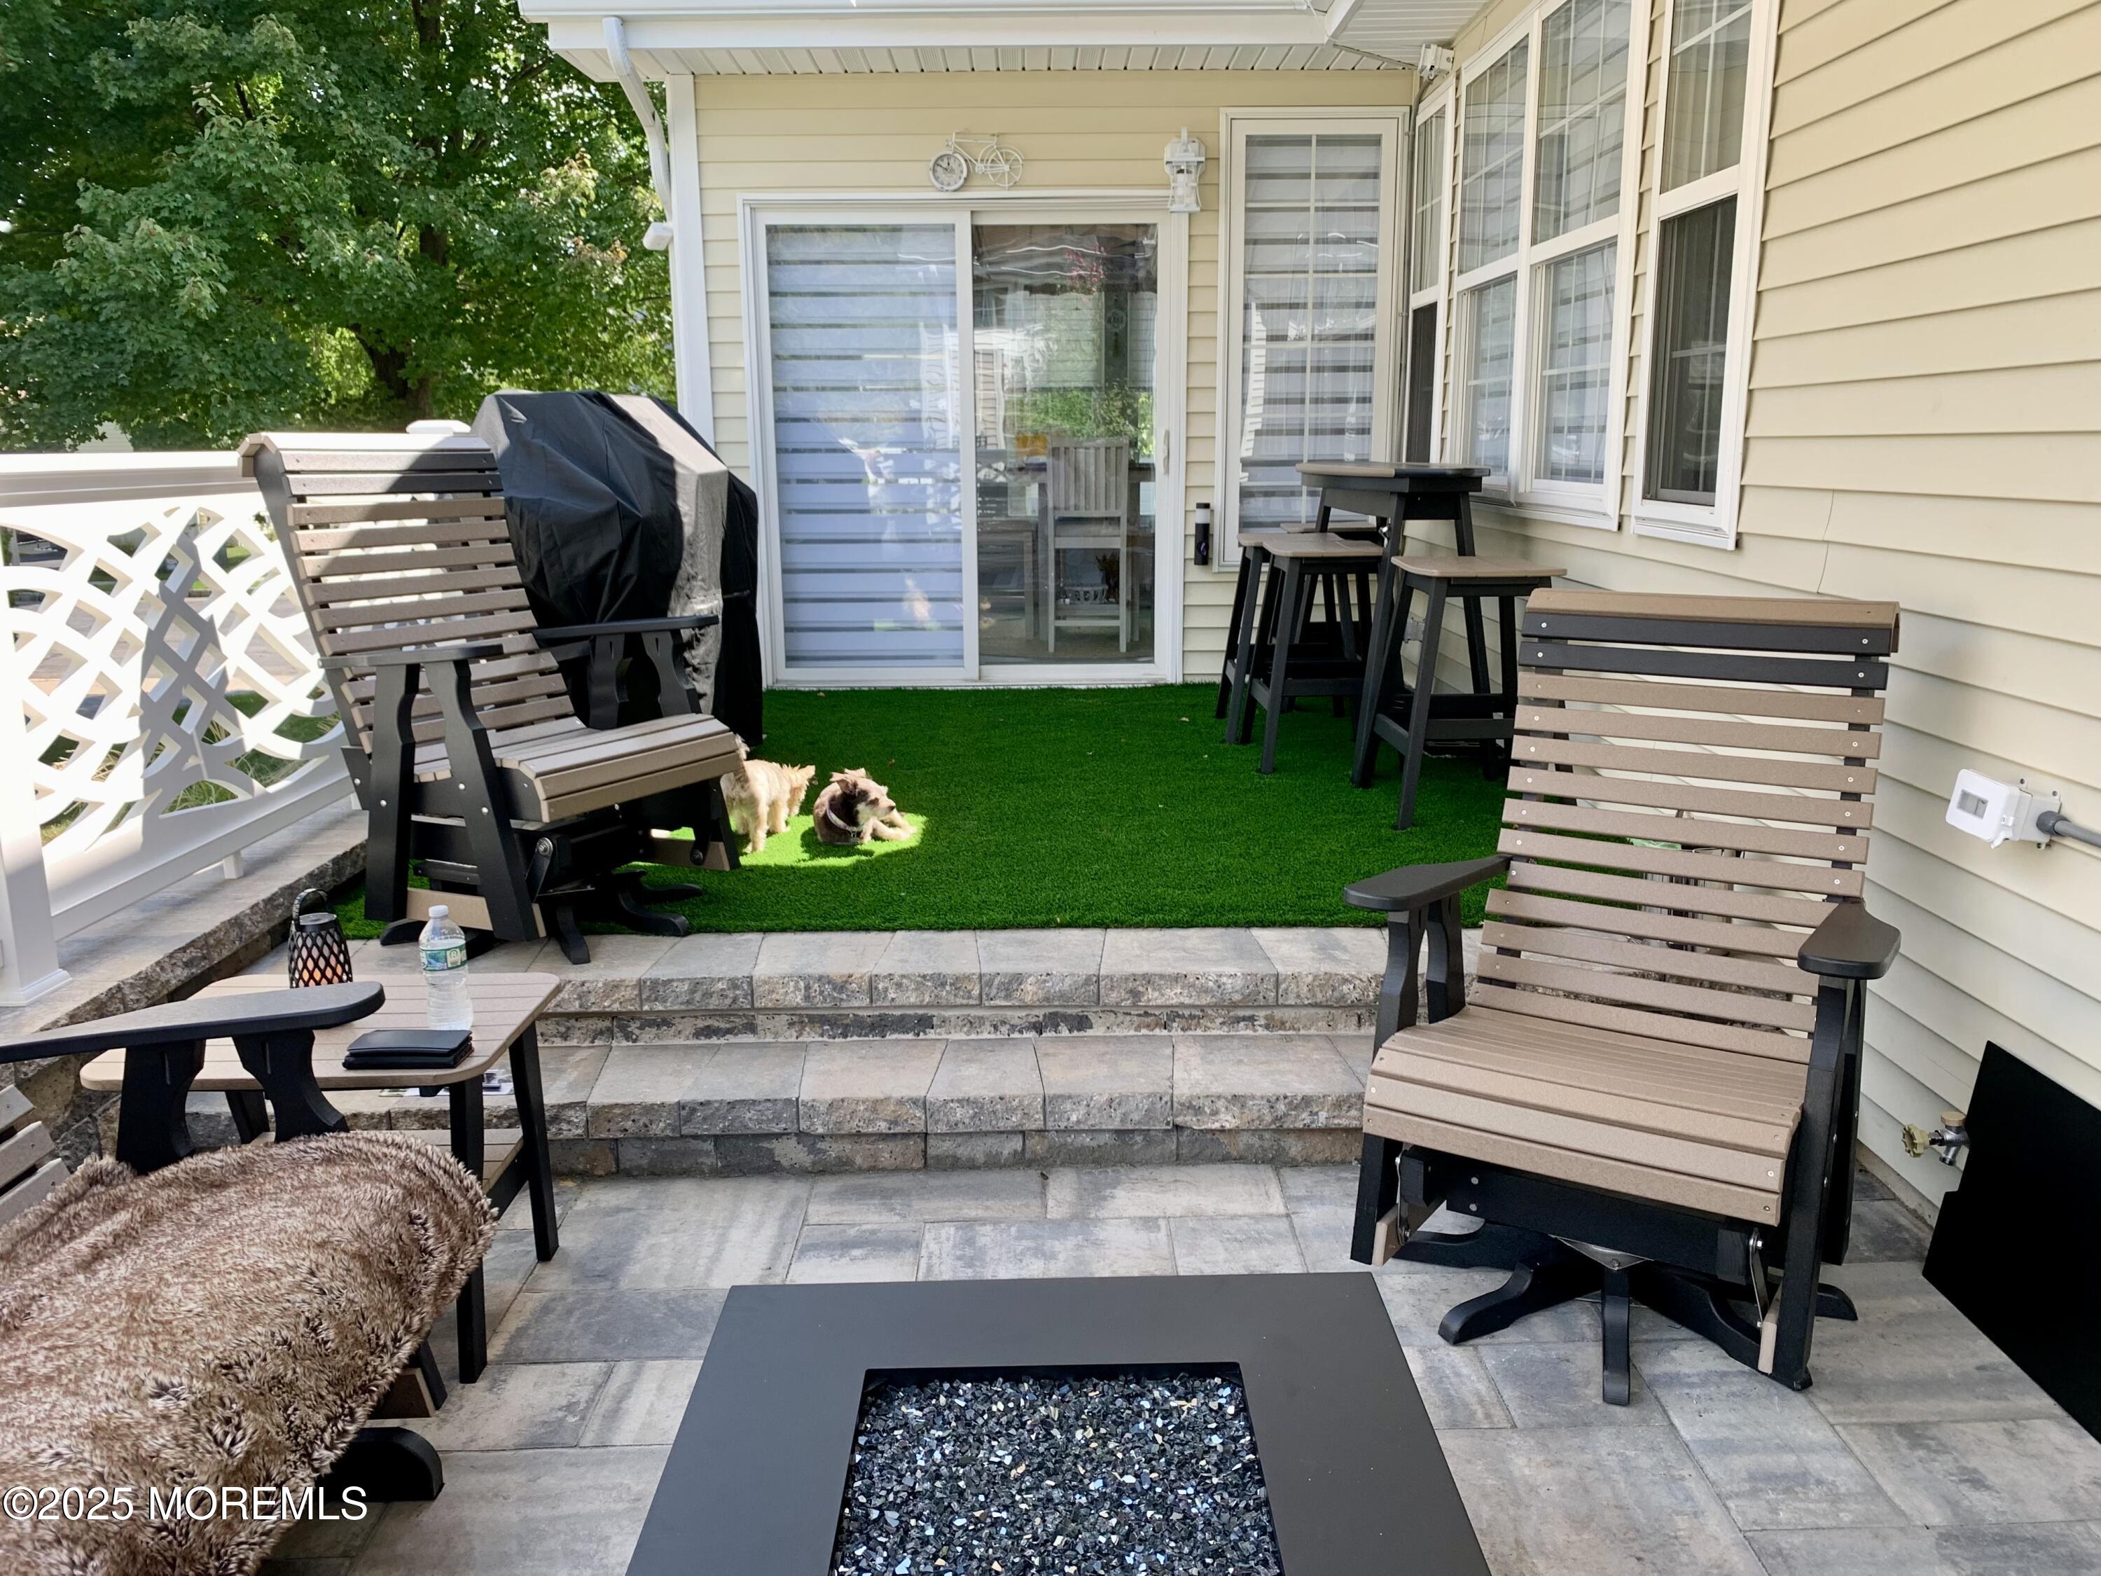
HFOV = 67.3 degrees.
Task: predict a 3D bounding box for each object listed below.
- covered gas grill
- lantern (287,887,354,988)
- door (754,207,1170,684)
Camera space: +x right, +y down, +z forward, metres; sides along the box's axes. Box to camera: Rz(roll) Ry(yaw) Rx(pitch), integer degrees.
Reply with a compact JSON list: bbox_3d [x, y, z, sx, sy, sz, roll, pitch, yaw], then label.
[{"bbox_3d":[-1.317,-0.605,4.920,0.607,1.194,1.133,0,12,0],"label":"covered gas grill"},{"bbox_3d":[-1.150,0.247,2.491,0.108,0.178,0.108,0,12,0],"label":"lantern"},{"bbox_3d":[-0.357,-1.447,6.800,1.772,2.001,0.110,0,12,0],"label":"door"}]

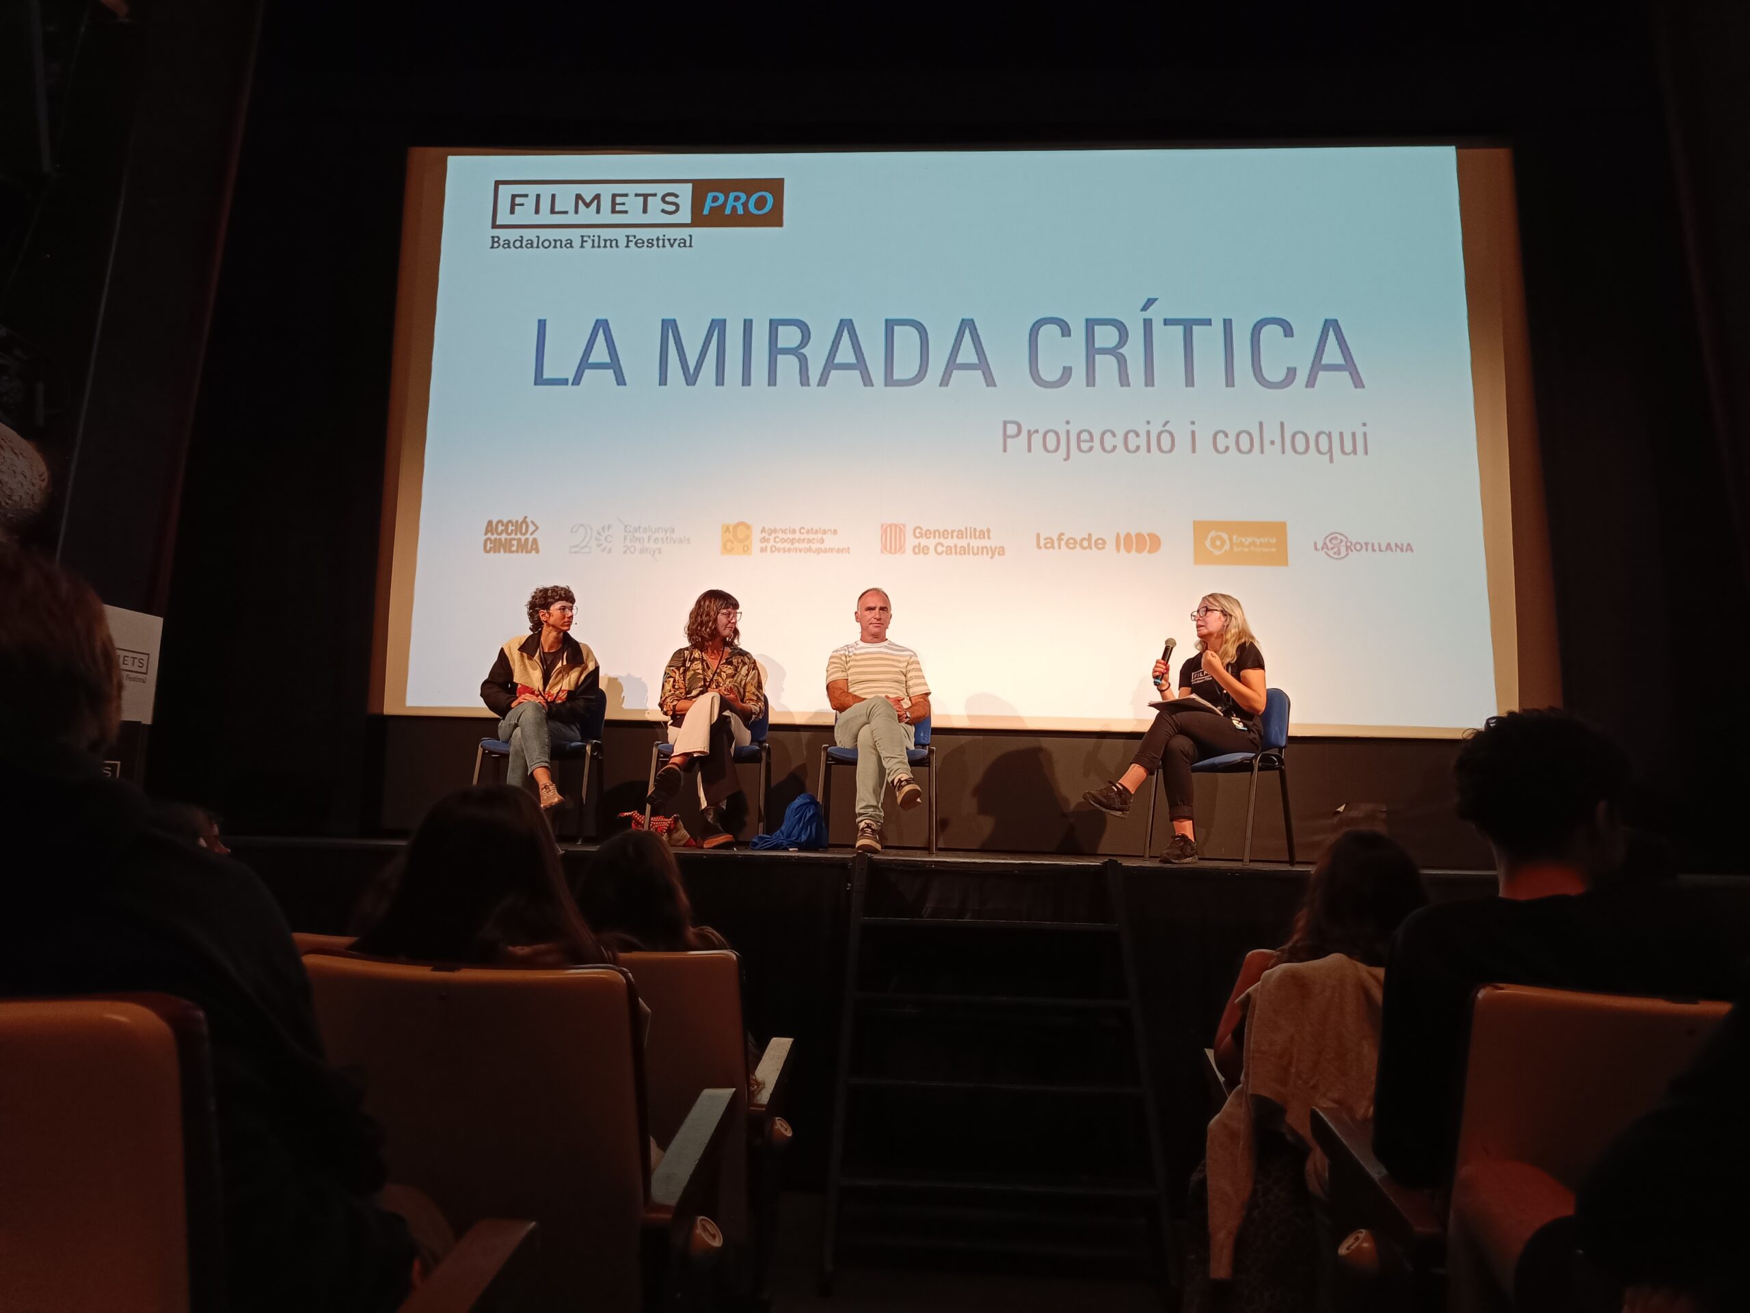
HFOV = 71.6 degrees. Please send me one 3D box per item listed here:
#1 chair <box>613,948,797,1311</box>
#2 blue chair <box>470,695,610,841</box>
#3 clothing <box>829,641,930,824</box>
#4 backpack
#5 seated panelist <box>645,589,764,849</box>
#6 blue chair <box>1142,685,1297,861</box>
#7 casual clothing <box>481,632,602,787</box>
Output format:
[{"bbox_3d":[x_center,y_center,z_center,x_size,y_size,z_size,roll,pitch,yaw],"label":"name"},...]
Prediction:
[{"bbox_3d":[-0.534,1.077,2.872,0.640,0.800,0.600,1,-8,2],"label":"chair"},{"bbox_3d":[-1.669,0.518,6.035,0.530,0.820,0.550,2,-8,-4],"label":"blue chair"},{"bbox_3d":[0.024,0.342,5.772,0.490,0.900,0.700,1,-8,0],"label":"clothing"},{"bbox_3d":[-0.398,0.737,5.450,0.330,0.270,0.270,1,-8,0],"label":"backpack"},{"bbox_3d":[-0.790,0.282,5.870,0.530,1.290,0.780,2,-8,-4],"label":"seated panelist"},{"bbox_3d":[1.601,0.543,5.645,0.530,0.820,0.550,-6,-11,39],"label":"blue chair"},{"bbox_3d":[-1.616,0.319,5.943,0.570,0.880,0.680,2,-8,-8],"label":"casual clothing"}]

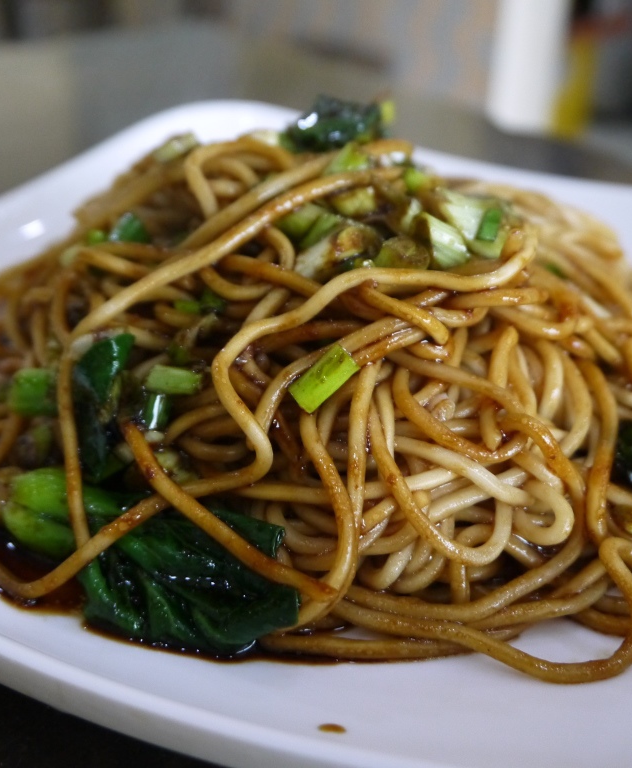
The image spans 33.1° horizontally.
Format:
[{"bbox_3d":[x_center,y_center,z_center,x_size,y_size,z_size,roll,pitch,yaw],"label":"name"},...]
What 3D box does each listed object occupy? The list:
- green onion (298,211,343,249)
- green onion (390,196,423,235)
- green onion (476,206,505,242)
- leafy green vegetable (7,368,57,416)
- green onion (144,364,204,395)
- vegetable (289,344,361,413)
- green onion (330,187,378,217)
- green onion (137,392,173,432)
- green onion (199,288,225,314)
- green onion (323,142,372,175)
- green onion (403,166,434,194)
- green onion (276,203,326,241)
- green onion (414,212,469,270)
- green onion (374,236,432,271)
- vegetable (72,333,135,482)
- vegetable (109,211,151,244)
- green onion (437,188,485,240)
[{"bbox_3d":[0.001,-0.045,0.312,0.013,0.005,0.006,-40,67,-14],"label":"green onion"},{"bbox_3d":[0.023,-0.043,0.270,0.008,0.008,0.006,0,28,0],"label":"green onion"},{"bbox_3d":[0.050,-0.046,0.306,0.006,0.004,0.011,12,70,7],"label":"green onion"},{"bbox_3d":[-0.071,0.002,0.265,0.012,0.008,0.010,0,28,0],"label":"leafy green vegetable"},{"bbox_3d":[-0.033,-0.001,0.252,0.013,0.006,0.006,7,28,-4],"label":"green onion"},{"bbox_3d":[0.002,-0.002,0.283,0.009,0.006,0.018,40,70,20],"label":"vegetable"},{"bbox_3d":[0.011,-0.054,0.318,0.013,0.007,0.009,-7,36,-7],"label":"green onion"},{"bbox_3d":[-0.043,0.007,0.286,0.006,0.006,0.011,9,66,5],"label":"green onion"},{"bbox_3d":[-0.026,-0.021,0.268,0.007,0.005,0.005,0,28,0],"label":"green onion"},{"bbox_3d":[0.009,-0.061,0.290,0.013,0.007,0.007,0,28,0],"label":"green onion"},{"bbox_3d":[0.027,-0.054,0.285,0.008,0.006,0.007,0,28,0],"label":"green onion"},{"bbox_3d":[-0.004,-0.042,0.272,0.012,0.007,0.008,0,28,0],"label":"green onion"},{"bbox_3d":[0.036,-0.040,0.302,0.011,0.009,0.015,-38,74,-19],"label":"green onion"},{"bbox_3d":[0.021,-0.032,0.260,0.013,0.006,0.006,0,28,0],"label":"green onion"},{"bbox_3d":[-0.057,0.006,0.285,0.014,0.039,0.012,7,-6,3],"label":"vegetable"},{"bbox_3d":[-0.052,-0.043,0.295,0.011,0.007,0.007,0,28,0],"label":"vegetable"},{"bbox_3d":[0.042,-0.049,0.308,0.010,0.008,0.015,-26,72,-14],"label":"green onion"}]

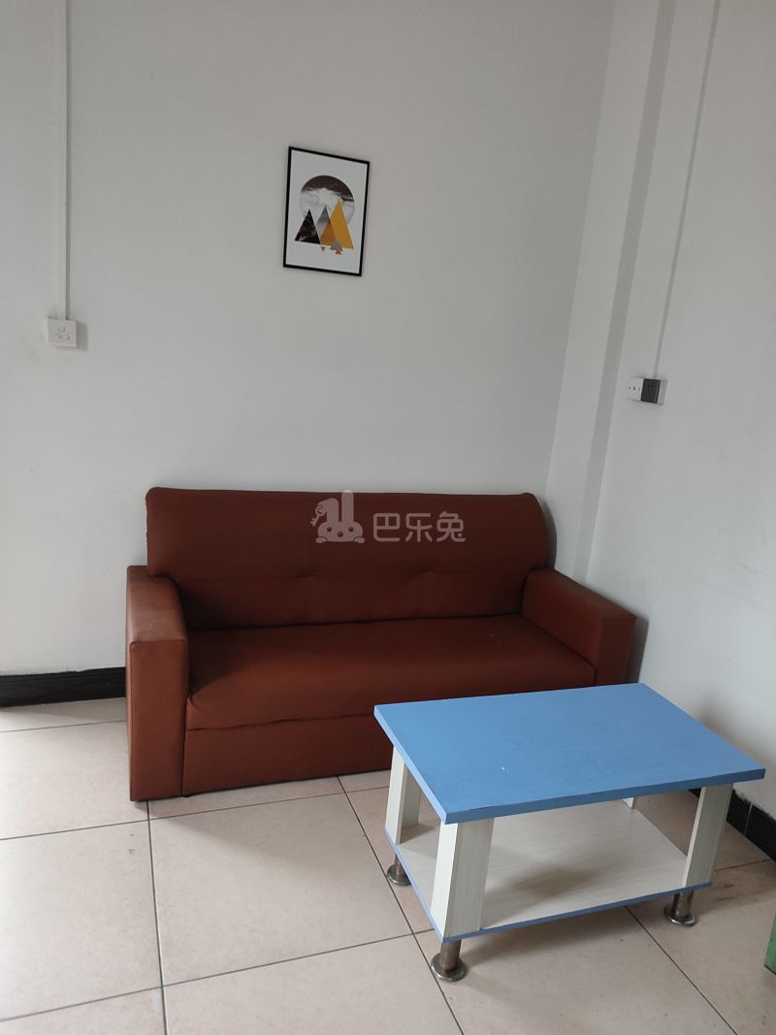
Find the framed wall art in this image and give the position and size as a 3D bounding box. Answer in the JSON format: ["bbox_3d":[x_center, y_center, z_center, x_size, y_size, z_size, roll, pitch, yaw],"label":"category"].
[{"bbox_3d":[-0.223,-1.087,2.682,0.295,0.395,0.019,0,15,-20],"label":"framed wall art"}]

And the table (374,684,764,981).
[{"bbox_3d":[0.431,0.797,1.980,0.863,0.480,0.470,0,15,-20],"label":"table"}]

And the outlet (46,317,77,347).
[{"bbox_3d":[-1.080,-0.615,2.485,0.088,0.088,0.035,0,15,-20],"label":"outlet"}]

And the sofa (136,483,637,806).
[{"bbox_3d":[-0.035,0.374,2.782,1.752,0.843,0.670,0,14,-20],"label":"sofa"}]

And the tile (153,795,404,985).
[{"bbox_3d":[-0.319,0.970,2.034,0.597,0.010,0.597,0,15,-20],"label":"tile"}]

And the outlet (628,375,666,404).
[{"bbox_3d":[0.962,-0.472,2.781,0.033,0.085,0.174,0,15,-20],"label":"outlet"}]

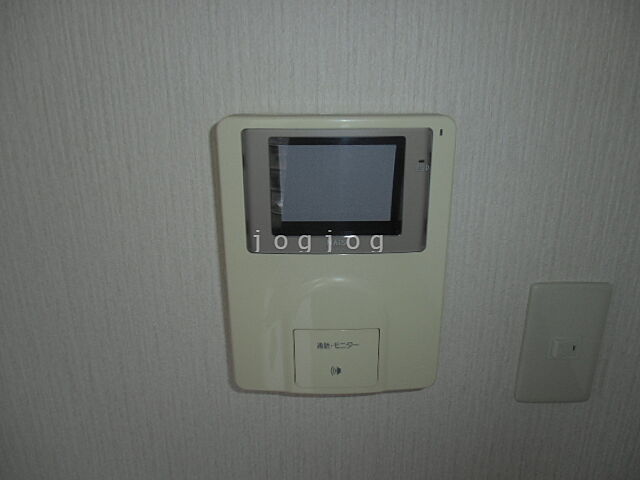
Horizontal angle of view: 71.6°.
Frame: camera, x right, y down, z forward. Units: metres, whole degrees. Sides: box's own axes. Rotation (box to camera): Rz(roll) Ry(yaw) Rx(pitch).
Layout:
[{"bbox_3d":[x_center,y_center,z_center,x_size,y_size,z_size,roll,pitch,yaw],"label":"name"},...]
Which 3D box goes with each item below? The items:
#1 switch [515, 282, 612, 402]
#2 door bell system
[{"bbox_3d":[0.217,0.095,0.397,0.070,0.120,0.011,0,17,0],"label":"switch"},{"bbox_3d":[0.013,0.016,0.356,0.166,0.223,0.038,0,17,1],"label":"door bell system"}]

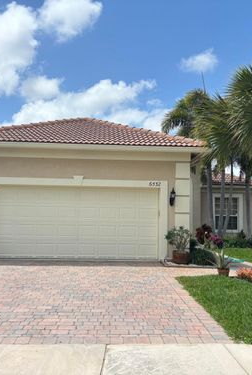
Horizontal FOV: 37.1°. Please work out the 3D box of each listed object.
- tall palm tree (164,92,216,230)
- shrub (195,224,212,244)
[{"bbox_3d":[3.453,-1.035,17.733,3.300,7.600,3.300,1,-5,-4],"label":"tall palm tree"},{"bbox_3d":[3.021,1.939,14.323,0.780,1.000,0.750,1,-5,-4],"label":"shrub"}]

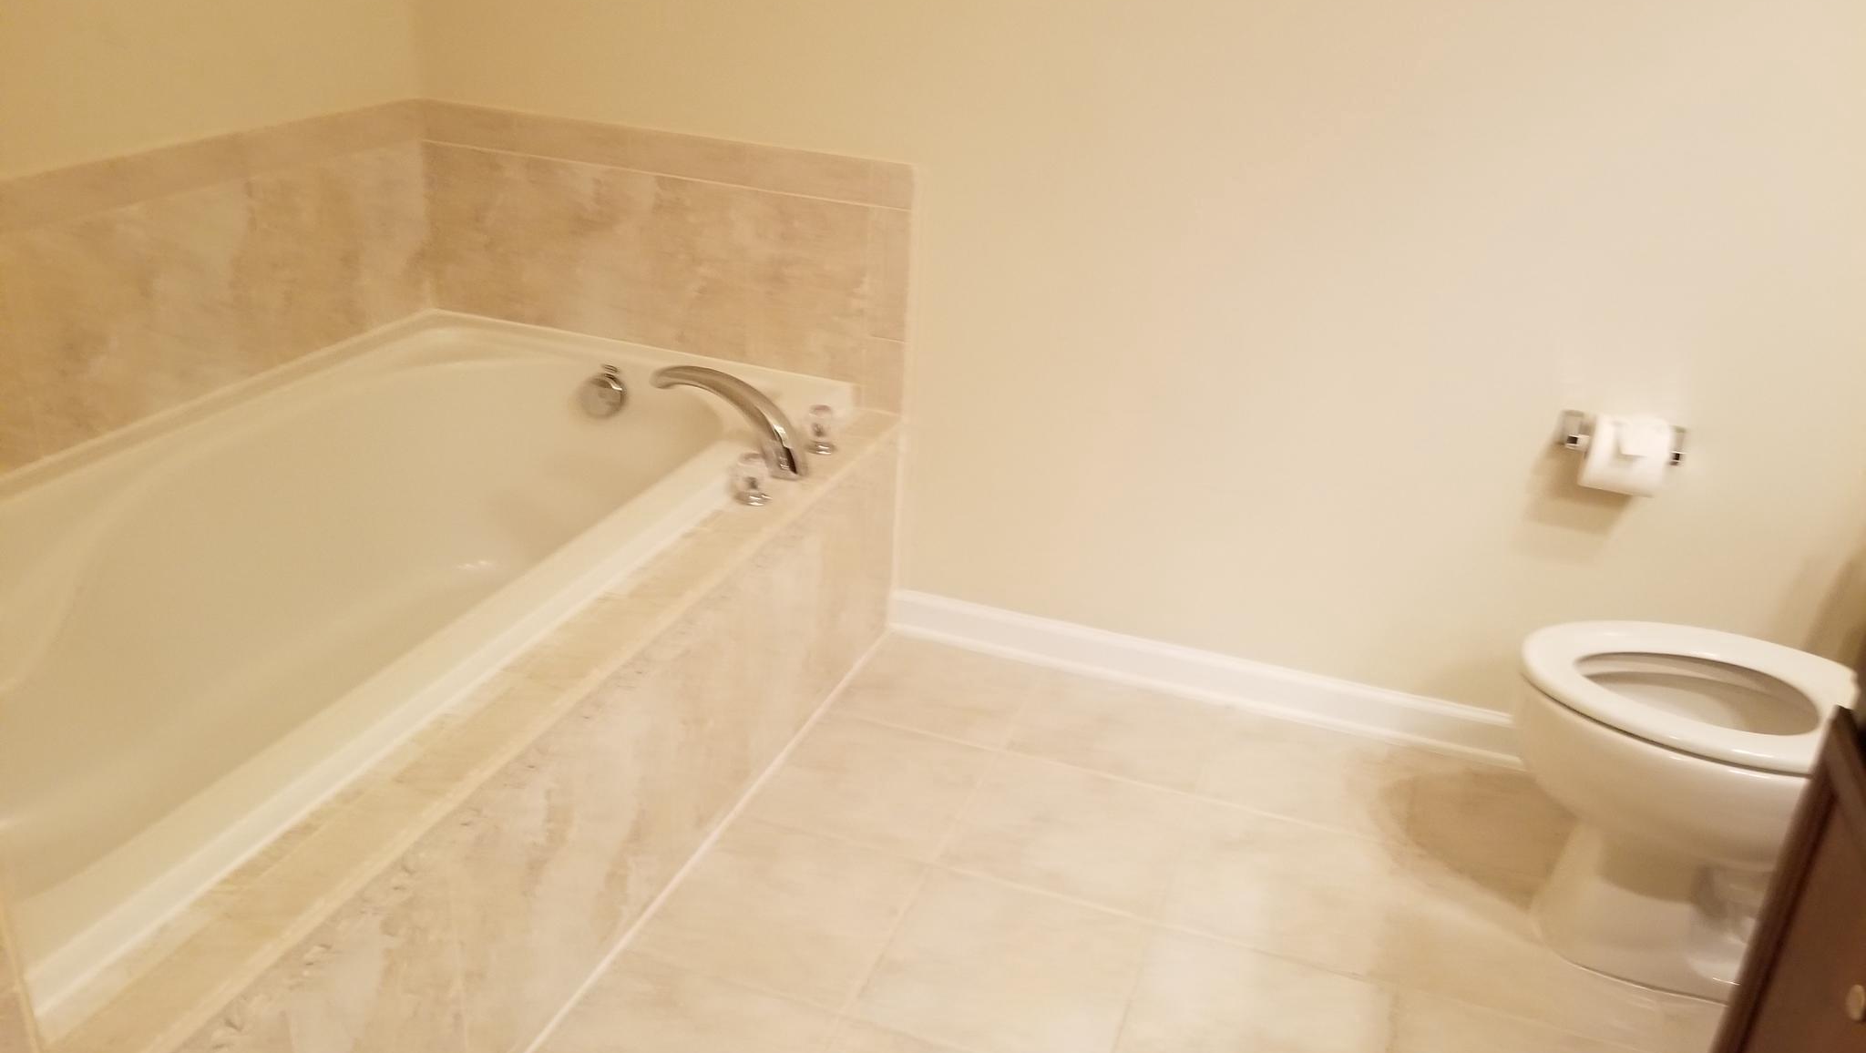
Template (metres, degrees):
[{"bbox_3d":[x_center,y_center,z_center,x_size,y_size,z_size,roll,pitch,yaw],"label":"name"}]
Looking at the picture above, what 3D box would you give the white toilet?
[{"bbox_3d":[1.127,0.258,1.827,0.690,0.740,0.440,11,23,16],"label":"white toilet"}]

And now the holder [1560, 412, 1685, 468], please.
[{"bbox_3d":[1.058,-0.125,2.149,0.178,0.057,0.080,11,23,16],"label":"holder"}]

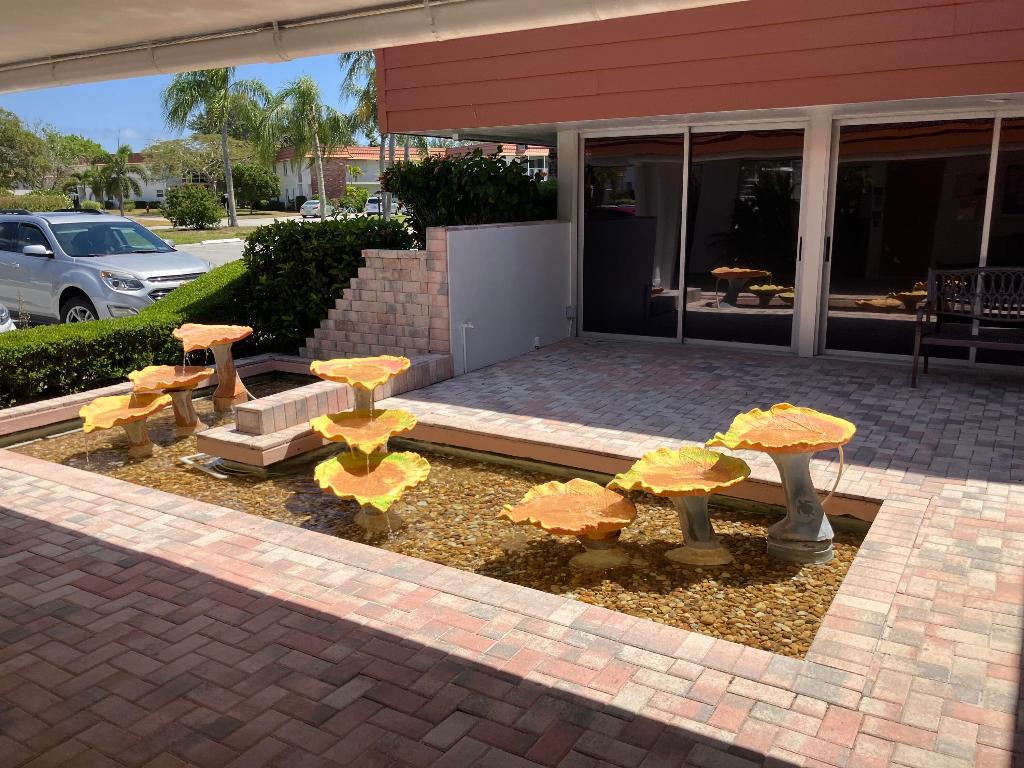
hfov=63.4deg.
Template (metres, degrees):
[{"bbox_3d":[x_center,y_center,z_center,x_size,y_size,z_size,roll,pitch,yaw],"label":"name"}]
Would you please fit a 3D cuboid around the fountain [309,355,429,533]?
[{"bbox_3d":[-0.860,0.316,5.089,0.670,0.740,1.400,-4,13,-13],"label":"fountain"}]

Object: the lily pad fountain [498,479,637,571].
[{"bbox_3d":[0.272,0.701,4.036,0.680,0.310,0.560,0,13,5],"label":"lily pad fountain"}]

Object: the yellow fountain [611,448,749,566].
[{"bbox_3d":[0.857,0.619,4.121,0.680,0.480,0.640,-2,13,-6],"label":"yellow fountain"}]

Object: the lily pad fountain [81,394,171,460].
[{"bbox_3d":[-2.771,0.317,6.045,0.600,0.380,0.660,5,14,27],"label":"lily pad fountain"}]

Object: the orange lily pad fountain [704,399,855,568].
[{"bbox_3d":[1.340,0.491,4.099,0.690,0.720,0.640,-2,13,-6],"label":"orange lily pad fountain"}]

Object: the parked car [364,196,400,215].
[{"bbox_3d":[-12.664,-17.391,81.004,1.850,1.680,4.600,1,13,10],"label":"parked car"}]

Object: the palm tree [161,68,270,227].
[{"bbox_3d":[-16.771,-13.743,47.536,6.400,9.310,6.400,-1,13,0],"label":"palm tree"}]

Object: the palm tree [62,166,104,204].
[{"bbox_3d":[-46.558,-21.287,90.014,4.560,4.550,4.560,-1,13,0],"label":"palm tree"}]

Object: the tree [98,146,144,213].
[{"bbox_3d":[-35.449,-18.381,75.000,4.300,6.680,4.200,-1,12,0],"label":"tree"}]

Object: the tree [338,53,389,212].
[{"bbox_3d":[-7.935,-15.104,50.044,6.000,10.380,6.000,-1,13,0],"label":"tree"}]

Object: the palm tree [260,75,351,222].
[{"bbox_3d":[-13.712,-15.604,55.000,5.900,9.990,5.800,-1,12,0],"label":"palm tree"}]

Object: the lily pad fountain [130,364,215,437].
[{"bbox_3d":[-2.534,0.168,6.279,0.570,0.470,0.660,5,14,25],"label":"lily pad fountain"}]

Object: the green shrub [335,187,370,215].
[{"bbox_3d":[-15.790,-18.185,81.996,3.400,2.660,3.000,-1,13,0],"label":"green shrub"}]

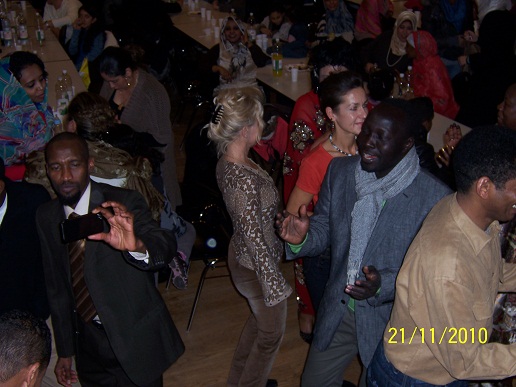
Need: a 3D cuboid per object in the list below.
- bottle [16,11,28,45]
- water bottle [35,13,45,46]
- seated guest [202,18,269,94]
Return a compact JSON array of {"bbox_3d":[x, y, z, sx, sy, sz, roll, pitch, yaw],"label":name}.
[{"bbox_3d":[-2.518,-1.770,7.807,0.090,0.325,0.090,0,24,0],"label":"bottle"},{"bbox_3d":[-2.213,-1.658,7.416,0.088,0.335,0.088,-7,26,-15],"label":"water bottle"},{"bbox_3d":[-0.217,-1.043,6.805,0.600,1.280,0.700,6,24,13],"label":"seated guest"}]

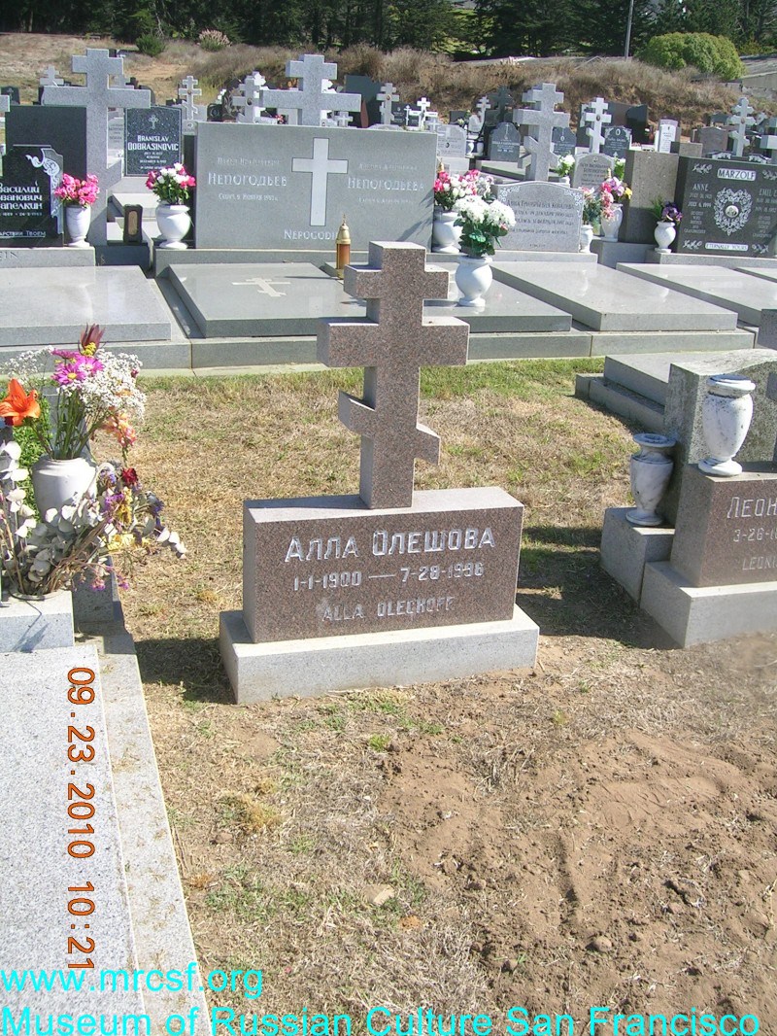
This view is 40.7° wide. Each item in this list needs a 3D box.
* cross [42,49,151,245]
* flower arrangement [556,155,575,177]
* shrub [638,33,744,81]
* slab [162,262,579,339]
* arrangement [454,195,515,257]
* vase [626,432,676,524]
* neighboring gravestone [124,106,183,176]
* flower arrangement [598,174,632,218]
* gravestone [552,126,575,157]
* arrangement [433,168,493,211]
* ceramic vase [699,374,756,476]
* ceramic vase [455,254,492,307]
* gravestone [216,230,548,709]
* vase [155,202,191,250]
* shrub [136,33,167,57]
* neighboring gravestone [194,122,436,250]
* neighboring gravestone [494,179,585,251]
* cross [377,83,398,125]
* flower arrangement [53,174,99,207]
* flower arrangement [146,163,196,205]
[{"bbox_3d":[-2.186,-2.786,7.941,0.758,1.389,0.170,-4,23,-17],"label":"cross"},{"bbox_3d":[2.268,-4.506,13.400,0.240,0.290,0.240,-5,20,-21],"label":"flower arrangement"},{"bbox_3d":[12.135,-18.446,42.000,4.100,1.850,3.400,3,19,0],"label":"shrub"},{"bbox_3d":[-0.217,-1.411,6.657,2.122,0.091,1.893,-4,23,-17],"label":"slab"},{"bbox_3d":[0.642,-1.957,7.022,0.400,0.400,0.360,-4,23,-17],"label":"arrangement"},{"bbox_3d":[0.861,-0.124,3.442,0.139,0.272,0.139,-4,23,-18],"label":"vase"},{"bbox_3d":[-2.816,-4.499,12.548,0.636,0.776,0.160,-4,23,-17],"label":"neighboring gravestone"},{"bbox_3d":[1.851,-2.625,8.548,0.249,0.316,0.209,-4,23,-17],"label":"flower arrangement"},{"bbox_3d":[3.265,-7.041,19.722,0.531,0.591,0.150,-4,23,-17],"label":"gravestone"},{"bbox_3d":[0.626,-2.730,8.709,0.460,0.350,0.360,-4,23,-17],"label":"arrangement"},{"bbox_3d":[0.997,-0.271,3.072,0.147,0.260,0.147,-4,23,-17],"label":"ceramic vase"},{"bbox_3d":[0.511,-1.415,6.242,0.215,0.285,0.215,3,19,-1],"label":"ceramic vase"},{"bbox_3d":[-0.002,-0.118,2.518,0.767,1.033,0.256,-4,20,-18],"label":"gravestone"},{"bbox_3d":[-1.496,-2.026,7.277,0.241,0.272,0.241,-4,23,-17],"label":"vase"},{"bbox_3d":[-11.745,-23.441,52.000,1.500,1.080,1.400,3,19,0],"label":"shrub"},{"bbox_3d":[-0.532,-2.451,7.825,1.810,0.868,0.150,-4,23,-17],"label":"neighboring gravestone"},{"bbox_3d":[1.124,-2.304,7.996,0.714,0.510,0.121,-4,23,-17],"label":"neighboring gravestone"},{"bbox_3d":[-0.003,-6.721,17.025,0.355,0.625,0.120,-4,23,-17],"label":"cross"},{"bbox_3d":[-2.337,-2.453,7.848,0.340,0.250,0.290,-4,23,-17],"label":"flower arrangement"},{"bbox_3d":[-1.578,-2.425,7.611,0.362,0.254,0.340,-4,23,-17],"label":"flower arrangement"}]

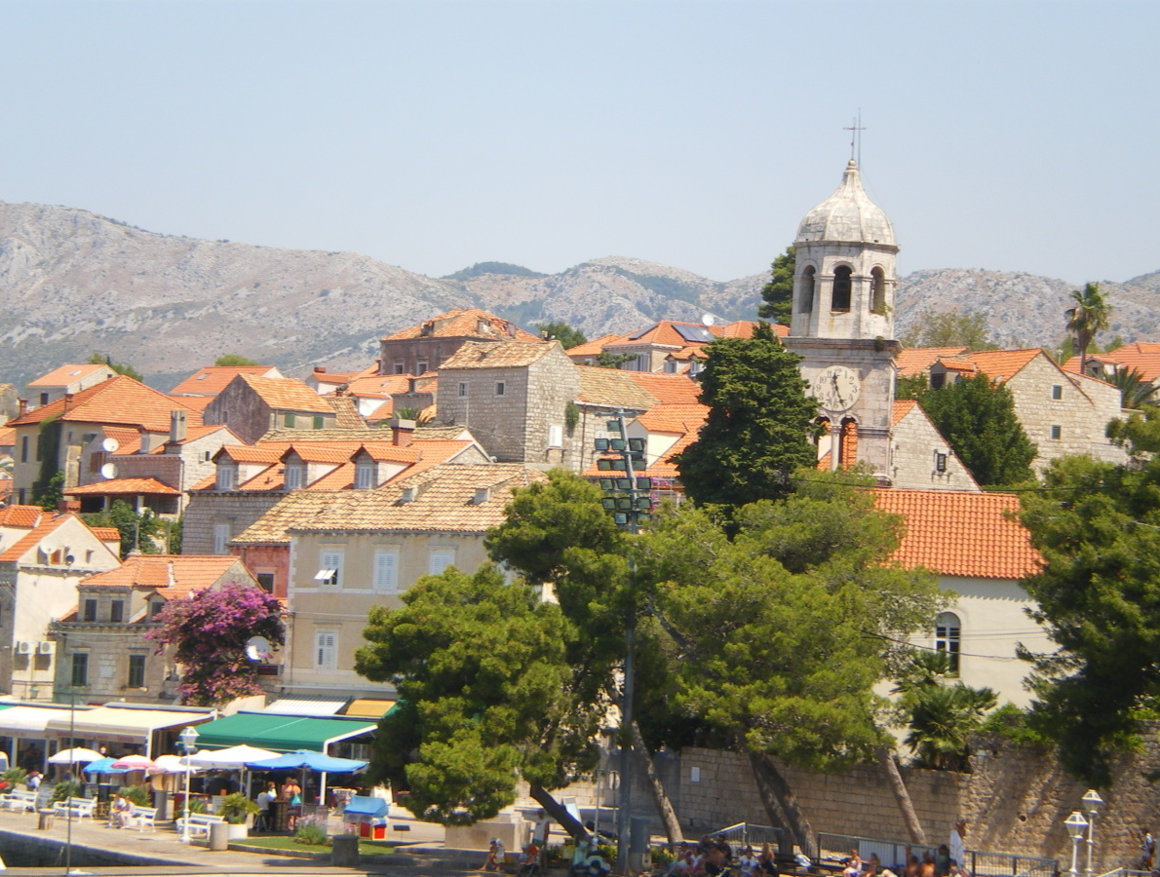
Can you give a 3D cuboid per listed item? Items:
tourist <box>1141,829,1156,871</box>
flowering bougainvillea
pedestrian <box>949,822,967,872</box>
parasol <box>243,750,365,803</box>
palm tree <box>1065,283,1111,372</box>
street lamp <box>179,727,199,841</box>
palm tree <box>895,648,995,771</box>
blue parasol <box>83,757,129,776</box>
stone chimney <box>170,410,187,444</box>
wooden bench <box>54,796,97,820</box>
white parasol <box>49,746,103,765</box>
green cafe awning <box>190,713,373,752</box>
[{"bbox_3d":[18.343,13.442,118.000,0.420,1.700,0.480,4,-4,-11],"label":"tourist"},{"bbox_3d":[-13.967,7.909,140.000,4.400,4.900,3.000,1,-5,30],"label":"flowering bougainvillea"},{"bbox_3d":[11.592,12.579,112.000,0.380,1.720,0.500,4,-4,-12],"label":"pedestrian"},{"bbox_3d":[-9.399,12.053,125.000,3.000,2.750,3.000,-1,-6,45],"label":"parasol"},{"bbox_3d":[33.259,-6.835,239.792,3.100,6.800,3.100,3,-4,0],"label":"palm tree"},{"bbox_3d":[-13.352,11.822,124.500,0.640,3.950,0.640,3,-4,0],"label":"street lamp"},{"bbox_3d":[13.090,9.947,131.863,3.700,4.500,3.600,3,-4,0],"label":"palm tree"},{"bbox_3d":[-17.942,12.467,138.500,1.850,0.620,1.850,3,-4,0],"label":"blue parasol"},{"bbox_3d":[-20.893,-0.609,190.000,0.600,1.650,0.600,5,-5,-30],"label":"stone chimney"},{"bbox_3d":[-18.591,13.652,134.500,0.650,0.830,1.900,6,-4,-38],"label":"wooden bench"},{"bbox_3d":[-17.865,12.111,129.000,1.950,2.350,1.950,-1,-5,40],"label":"white parasol"},{"bbox_3d":[-10.965,10.751,133.500,7.200,1.250,3.000,-1,-5,40],"label":"green cafe awning"}]

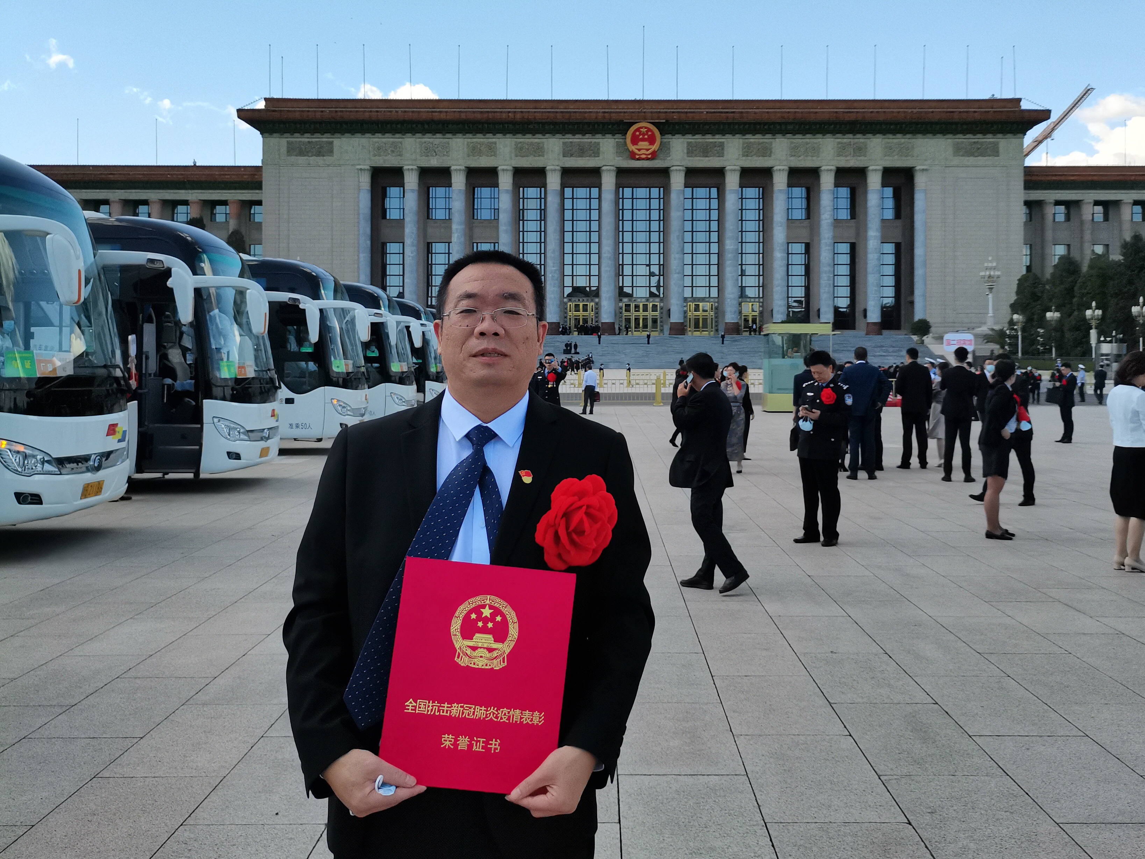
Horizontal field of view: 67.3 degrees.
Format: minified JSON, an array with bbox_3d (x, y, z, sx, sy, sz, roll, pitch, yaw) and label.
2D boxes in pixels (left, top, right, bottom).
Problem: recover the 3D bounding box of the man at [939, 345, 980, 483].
[{"bbox_3d":[5.179,-0.209,11.500,0.540,1.830,0.380,1,4,22],"label":"man"}]

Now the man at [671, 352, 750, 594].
[{"bbox_3d":[0.980,0.301,6.100,0.600,1.690,0.540,2,4,29],"label":"man"}]

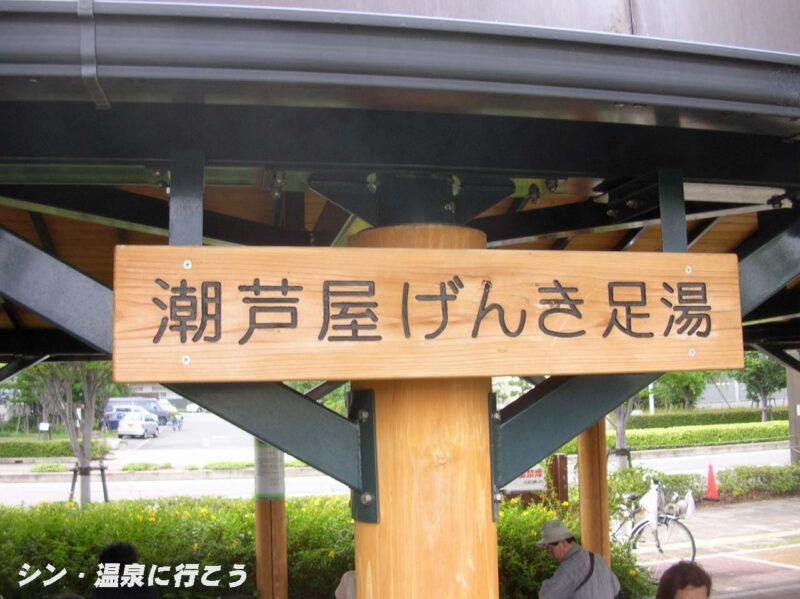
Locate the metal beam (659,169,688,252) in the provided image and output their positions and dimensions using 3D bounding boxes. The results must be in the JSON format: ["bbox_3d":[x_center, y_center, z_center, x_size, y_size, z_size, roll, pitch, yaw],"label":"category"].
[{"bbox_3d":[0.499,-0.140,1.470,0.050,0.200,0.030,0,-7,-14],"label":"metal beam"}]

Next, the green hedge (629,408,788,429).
[{"bbox_3d":[12.300,4.874,32.000,8.600,0.950,1.000,1,-7,-22],"label":"green hedge"}]

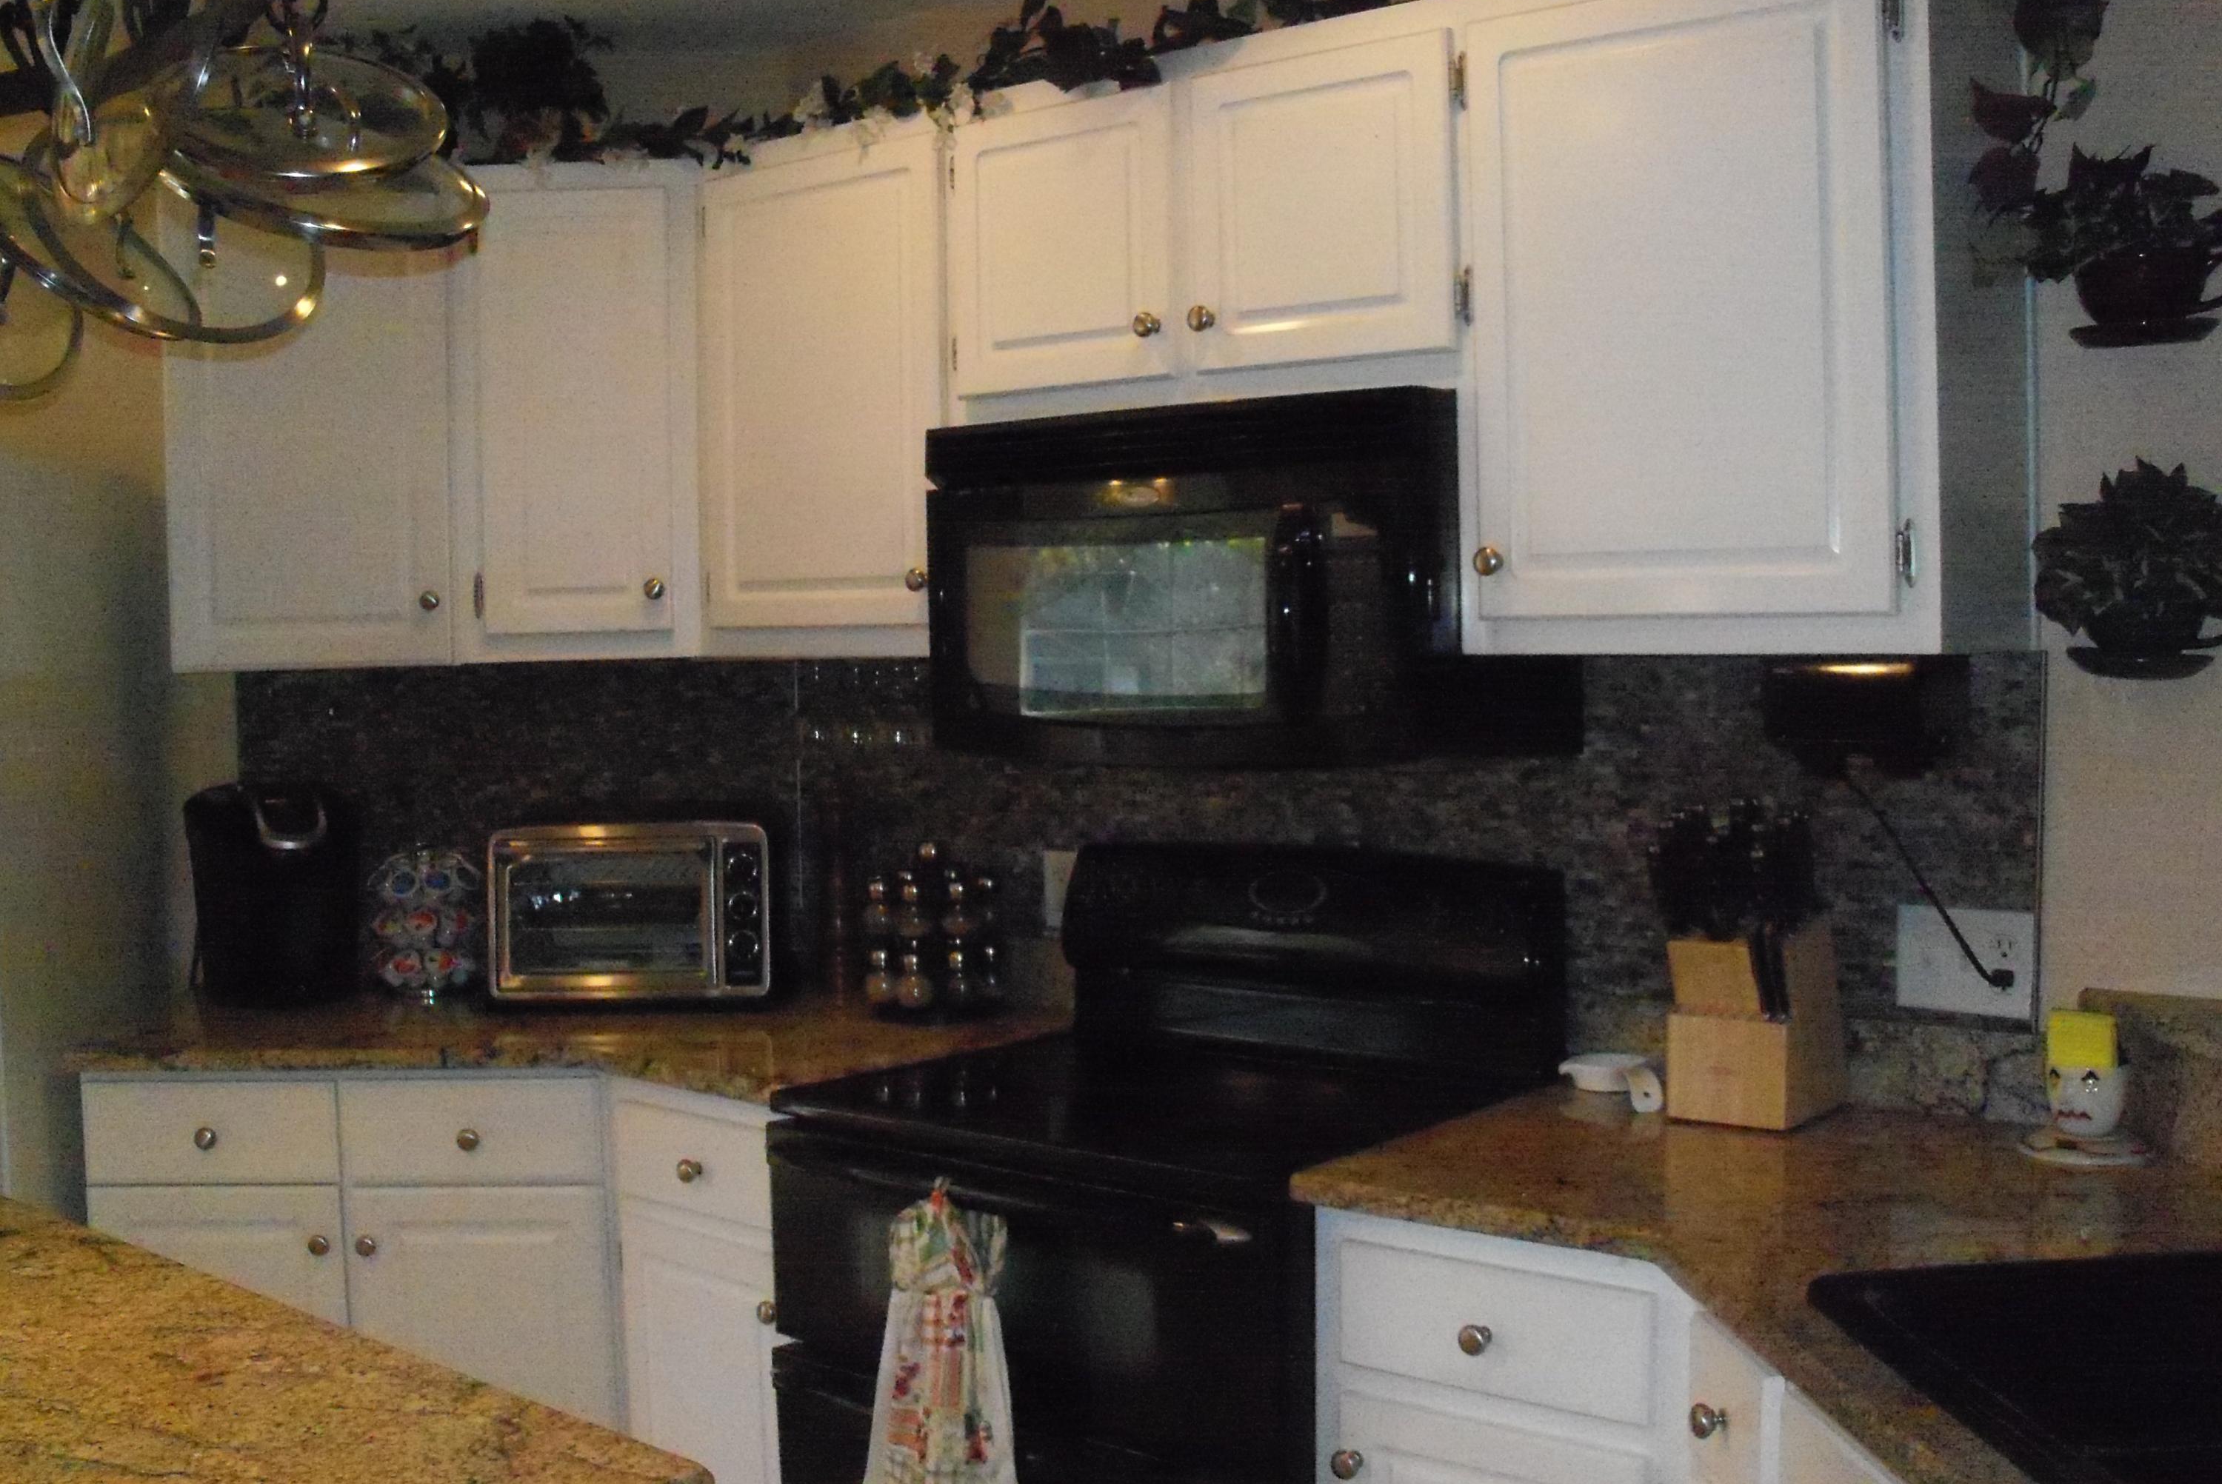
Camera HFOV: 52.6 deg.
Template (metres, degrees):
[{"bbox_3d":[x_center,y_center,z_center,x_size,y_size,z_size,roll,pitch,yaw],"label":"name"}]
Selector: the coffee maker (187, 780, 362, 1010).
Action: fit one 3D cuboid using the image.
[{"bbox_3d":[-1.254,0.230,3.360,0.235,0.315,0.275,-2,3,-12],"label":"coffee maker"}]

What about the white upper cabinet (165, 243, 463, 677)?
[{"bbox_3d":[-1.139,-0.466,3.347,0.424,0.716,0.340,-1,3,0],"label":"white upper cabinet"}]

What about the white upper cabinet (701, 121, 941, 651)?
[{"bbox_3d":[-0.306,-0.477,3.159,0.467,0.716,0.335,1,4,38],"label":"white upper cabinet"}]

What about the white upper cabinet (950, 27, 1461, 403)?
[{"bbox_3d":[0.174,-0.603,2.776,0.760,0.419,0.335,1,4,38],"label":"white upper cabinet"}]

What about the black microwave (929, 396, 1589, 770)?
[{"bbox_3d":[0.169,-0.188,2.772,0.750,0.415,0.390,1,4,38],"label":"black microwave"}]

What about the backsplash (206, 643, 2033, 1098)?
[{"bbox_3d":[-0.107,0.132,3.147,2.665,0.508,0.417,0,3,26],"label":"backsplash"}]

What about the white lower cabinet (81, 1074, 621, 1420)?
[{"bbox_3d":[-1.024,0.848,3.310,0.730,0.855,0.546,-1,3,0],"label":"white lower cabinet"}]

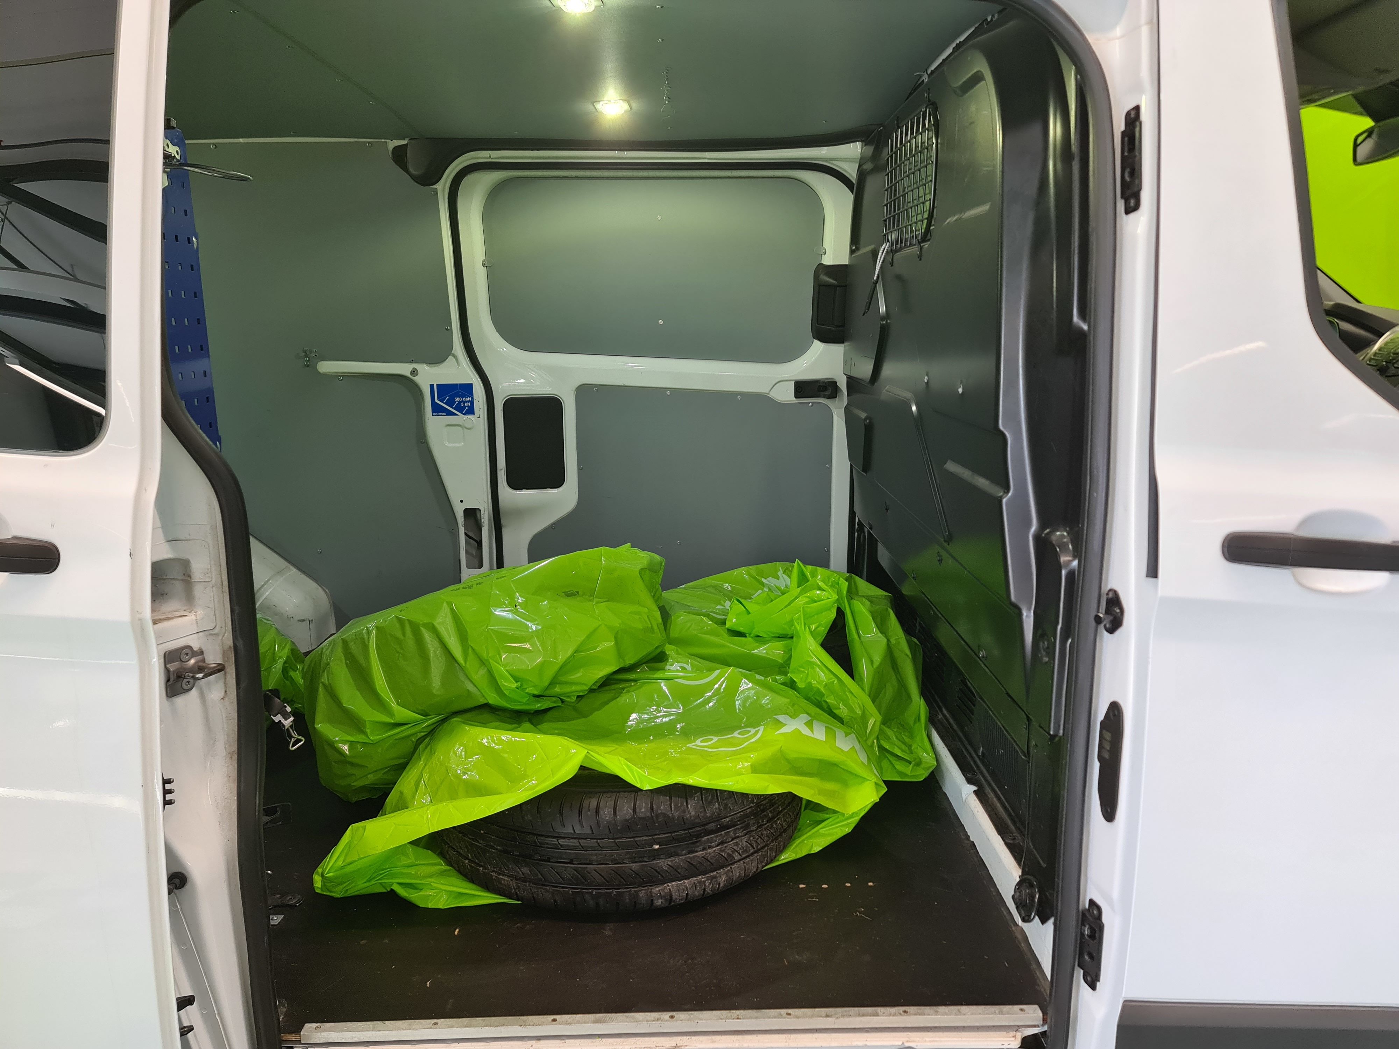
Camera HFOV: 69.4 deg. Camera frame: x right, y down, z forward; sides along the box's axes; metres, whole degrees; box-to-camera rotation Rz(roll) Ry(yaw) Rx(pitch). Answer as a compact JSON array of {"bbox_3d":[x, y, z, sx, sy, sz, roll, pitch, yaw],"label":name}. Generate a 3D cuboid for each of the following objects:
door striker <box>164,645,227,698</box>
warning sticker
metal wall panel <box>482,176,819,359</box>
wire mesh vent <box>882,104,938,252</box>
[{"bbox_3d":[-0.614,0.178,1.225,0.045,0.054,0.045,5,13,21],"label":"door striker"},{"bbox_3d":[-0.702,-0.354,2.873,0.125,0.094,0.004,0,18,0],"label":"warning sticker"},{"bbox_3d":[-0.129,-0.701,2.813,0.935,0.505,0.020,0,19,0],"label":"metal wall panel"},{"bbox_3d":[0.432,-0.709,2.116,0.030,0.250,0.440,0,12,0],"label":"wire mesh vent"}]

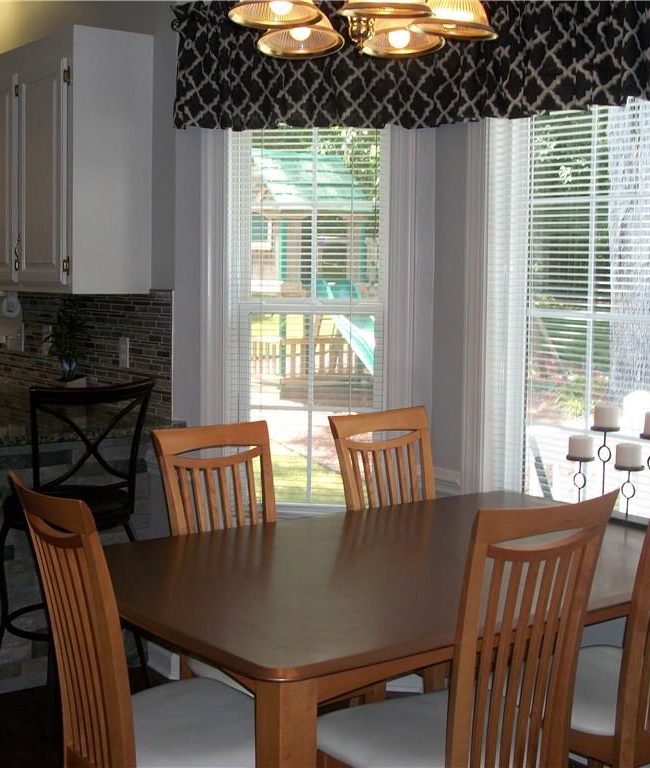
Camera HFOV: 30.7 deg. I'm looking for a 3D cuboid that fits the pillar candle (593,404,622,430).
[{"bbox_3d":[0.809,0.093,3.385,0.073,0.067,0.073,1,5,0],"label":"pillar candle"}]

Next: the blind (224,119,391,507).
[{"bbox_3d":[-0.069,-0.260,4.153,0.578,1.467,0.091,1,5,7],"label":"blind"}]

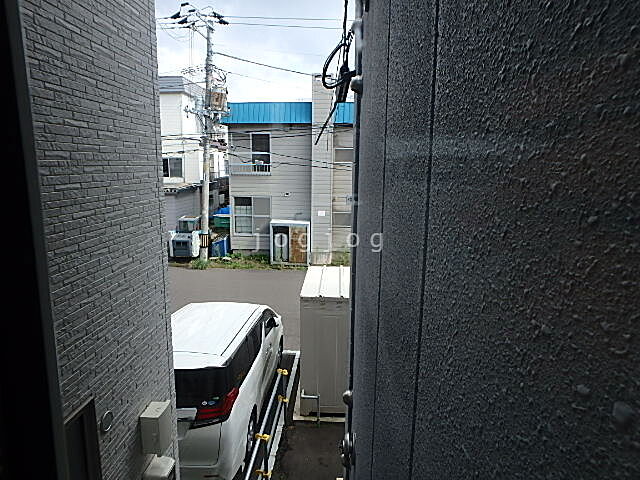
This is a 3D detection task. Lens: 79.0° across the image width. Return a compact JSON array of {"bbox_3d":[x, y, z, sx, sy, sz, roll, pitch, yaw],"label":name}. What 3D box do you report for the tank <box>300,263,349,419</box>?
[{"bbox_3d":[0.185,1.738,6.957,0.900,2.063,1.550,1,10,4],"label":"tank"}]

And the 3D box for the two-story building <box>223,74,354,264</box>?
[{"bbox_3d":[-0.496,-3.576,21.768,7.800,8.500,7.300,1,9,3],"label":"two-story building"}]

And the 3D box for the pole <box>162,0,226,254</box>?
[{"bbox_3d":[-5.151,-4.354,17.119,2.464,10.763,1.300,1,10,4],"label":"pole"}]

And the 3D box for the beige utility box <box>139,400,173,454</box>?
[{"bbox_3d":[-1.145,1.327,2.733,0.132,0.288,0.170,1,10,4],"label":"beige utility box"}]

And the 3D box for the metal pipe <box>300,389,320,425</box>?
[{"bbox_3d":[-0.140,2.658,6.205,0.314,0.606,0.070,1,10,4],"label":"metal pipe"}]

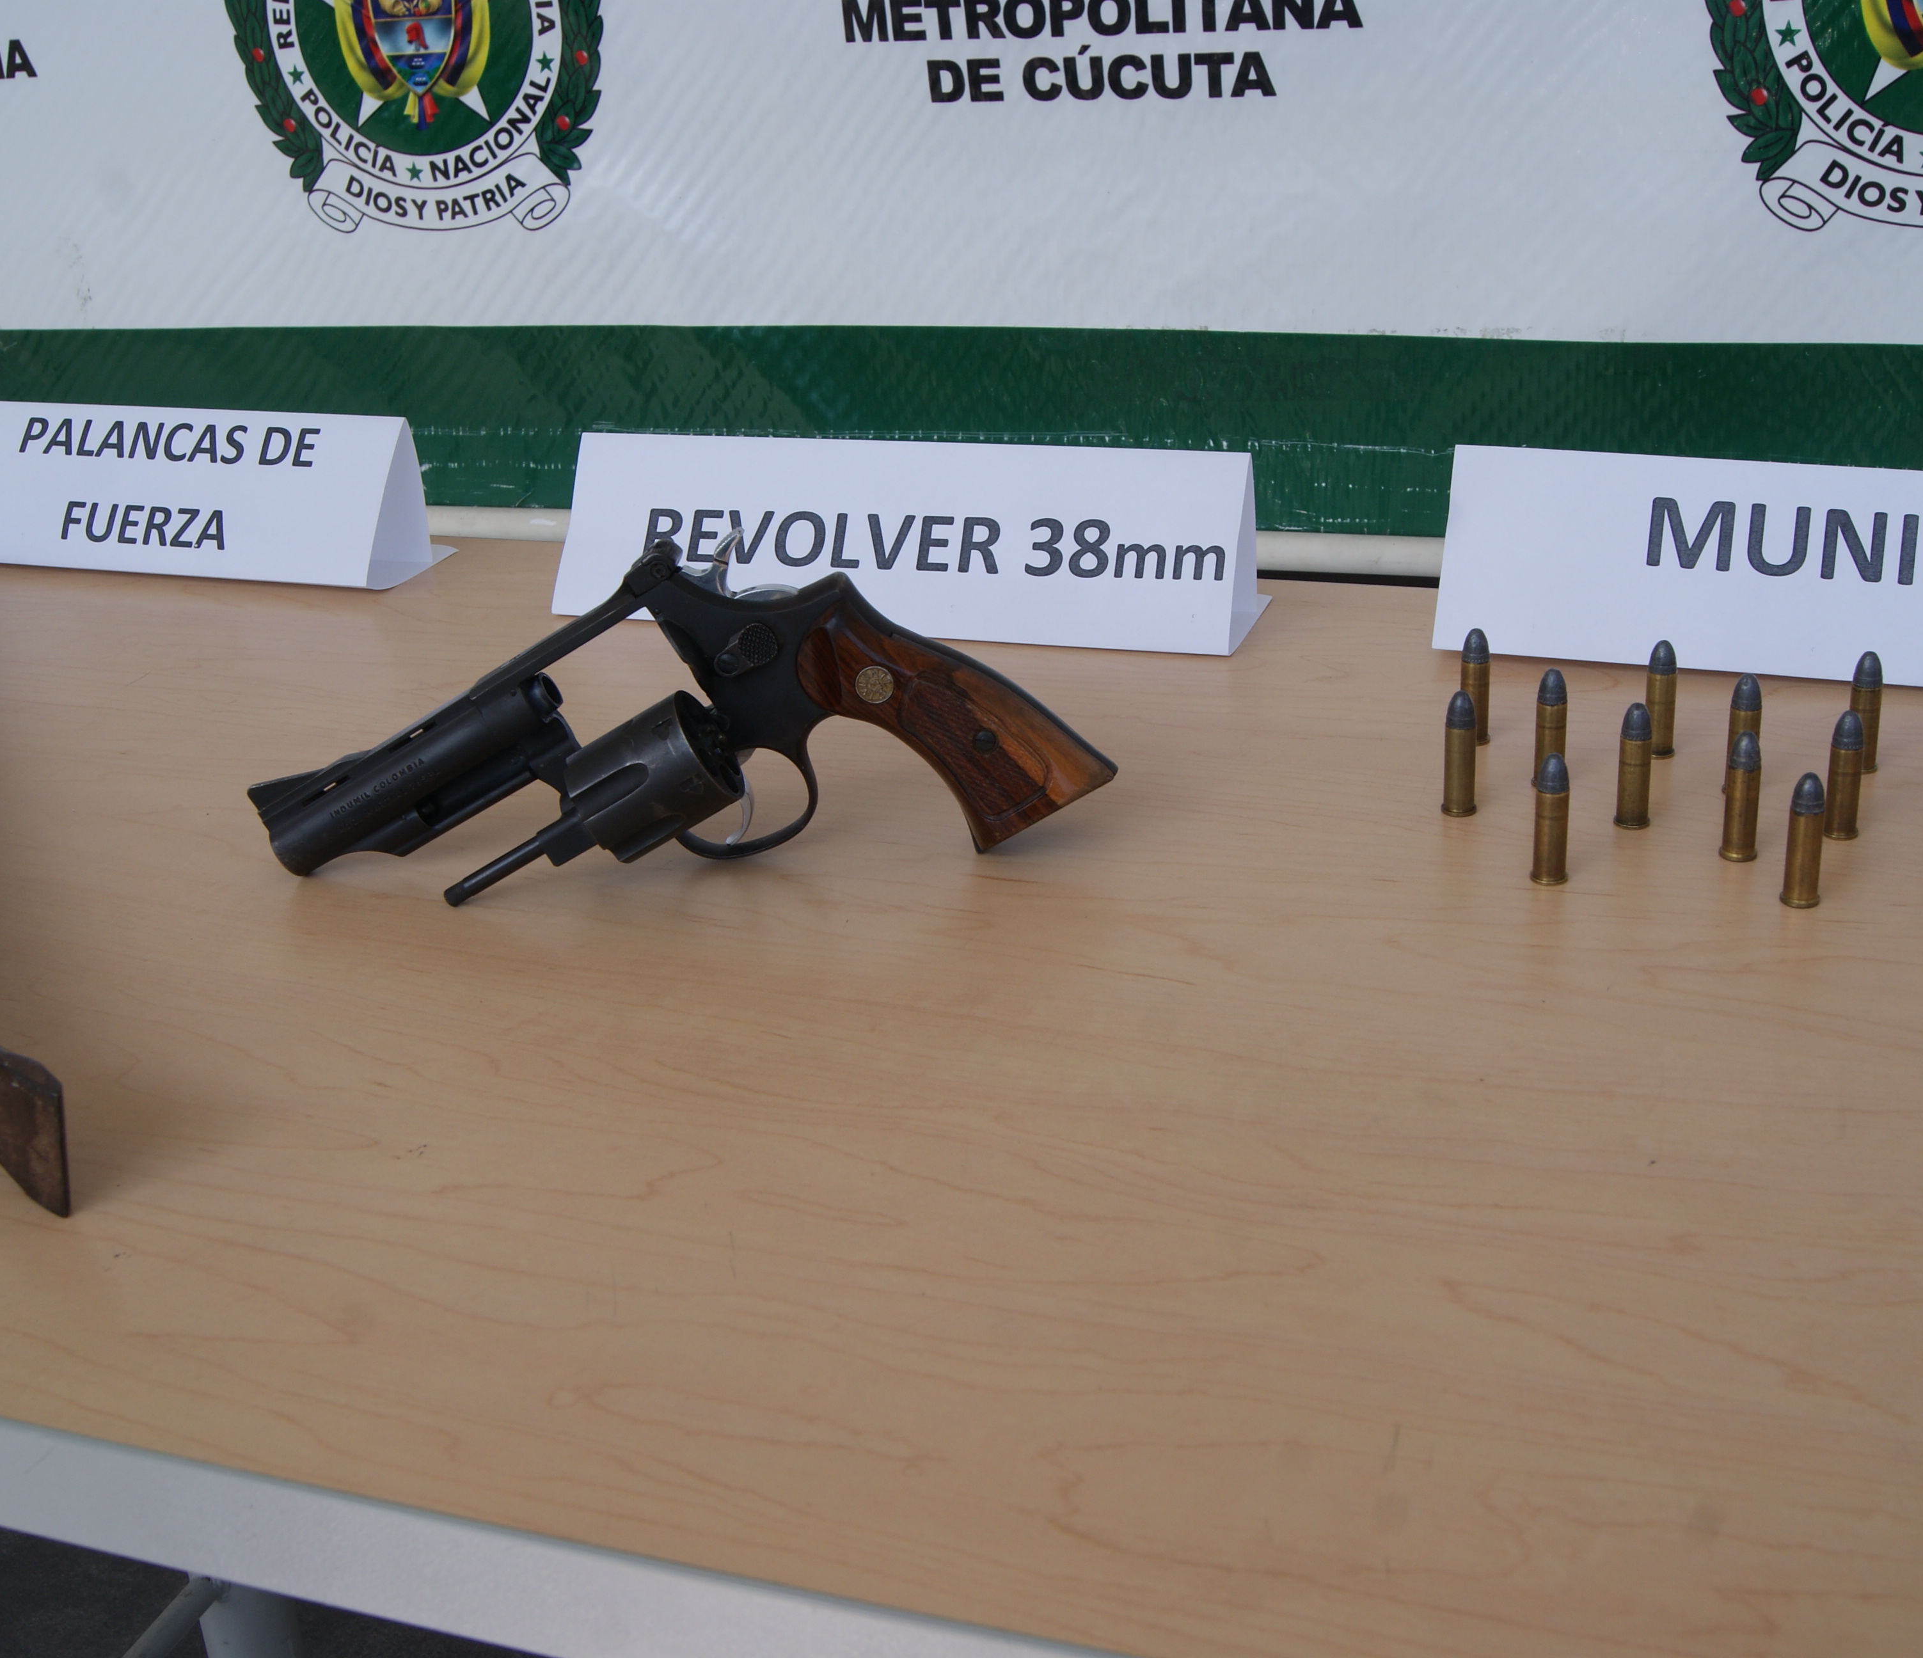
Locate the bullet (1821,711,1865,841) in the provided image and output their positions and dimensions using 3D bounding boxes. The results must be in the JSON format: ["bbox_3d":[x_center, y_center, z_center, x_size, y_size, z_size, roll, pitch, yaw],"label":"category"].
[{"bbox_3d":[0.259,-0.016,0.666,0.011,0.039,0.011,-3,25,2],"label":"bullet"}]

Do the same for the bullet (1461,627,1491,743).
[{"bbox_3d":[0.169,-0.047,0.746,0.011,0.039,0.011,-3,25,2],"label":"bullet"}]

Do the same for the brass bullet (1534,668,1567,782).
[{"bbox_3d":[0.186,-0.032,0.716,0.011,0.039,0.011,5,26,19],"label":"brass bullet"}]

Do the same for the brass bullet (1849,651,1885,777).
[{"bbox_3d":[0.283,-0.037,0.713,0.011,0.039,0.011,5,26,19],"label":"brass bullet"}]

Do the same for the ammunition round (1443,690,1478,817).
[{"bbox_3d":[0.154,-0.024,0.703,0.011,0.039,0.011,5,26,19],"label":"ammunition round"}]

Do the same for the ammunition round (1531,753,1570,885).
[{"bbox_3d":[0.171,-0.003,0.655,0.011,0.039,0.011,5,26,19],"label":"ammunition round"}]

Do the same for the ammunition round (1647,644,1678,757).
[{"bbox_3d":[0.226,-0.042,0.733,0.011,0.039,0.011,5,26,19],"label":"ammunition round"}]

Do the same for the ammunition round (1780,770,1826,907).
[{"bbox_3d":[0.234,0.002,0.629,0.011,0.039,0.011,-3,25,2],"label":"ammunition round"}]

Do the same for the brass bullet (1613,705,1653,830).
[{"bbox_3d":[0.204,-0.020,0.686,0.011,0.039,0.011,5,26,19],"label":"brass bullet"}]

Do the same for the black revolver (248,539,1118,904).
[{"bbox_3d":[-0.089,-0.008,0.684,0.241,0.133,0.060,-28,17,14],"label":"black revolver"}]

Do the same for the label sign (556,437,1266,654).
[{"bbox_3d":[-0.025,-0.121,0.914,0.283,0.066,0.070,5,26,20],"label":"label sign"}]

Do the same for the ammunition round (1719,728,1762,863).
[{"bbox_3d":[0.227,-0.010,0.661,0.011,0.039,0.011,5,26,19],"label":"ammunition round"}]

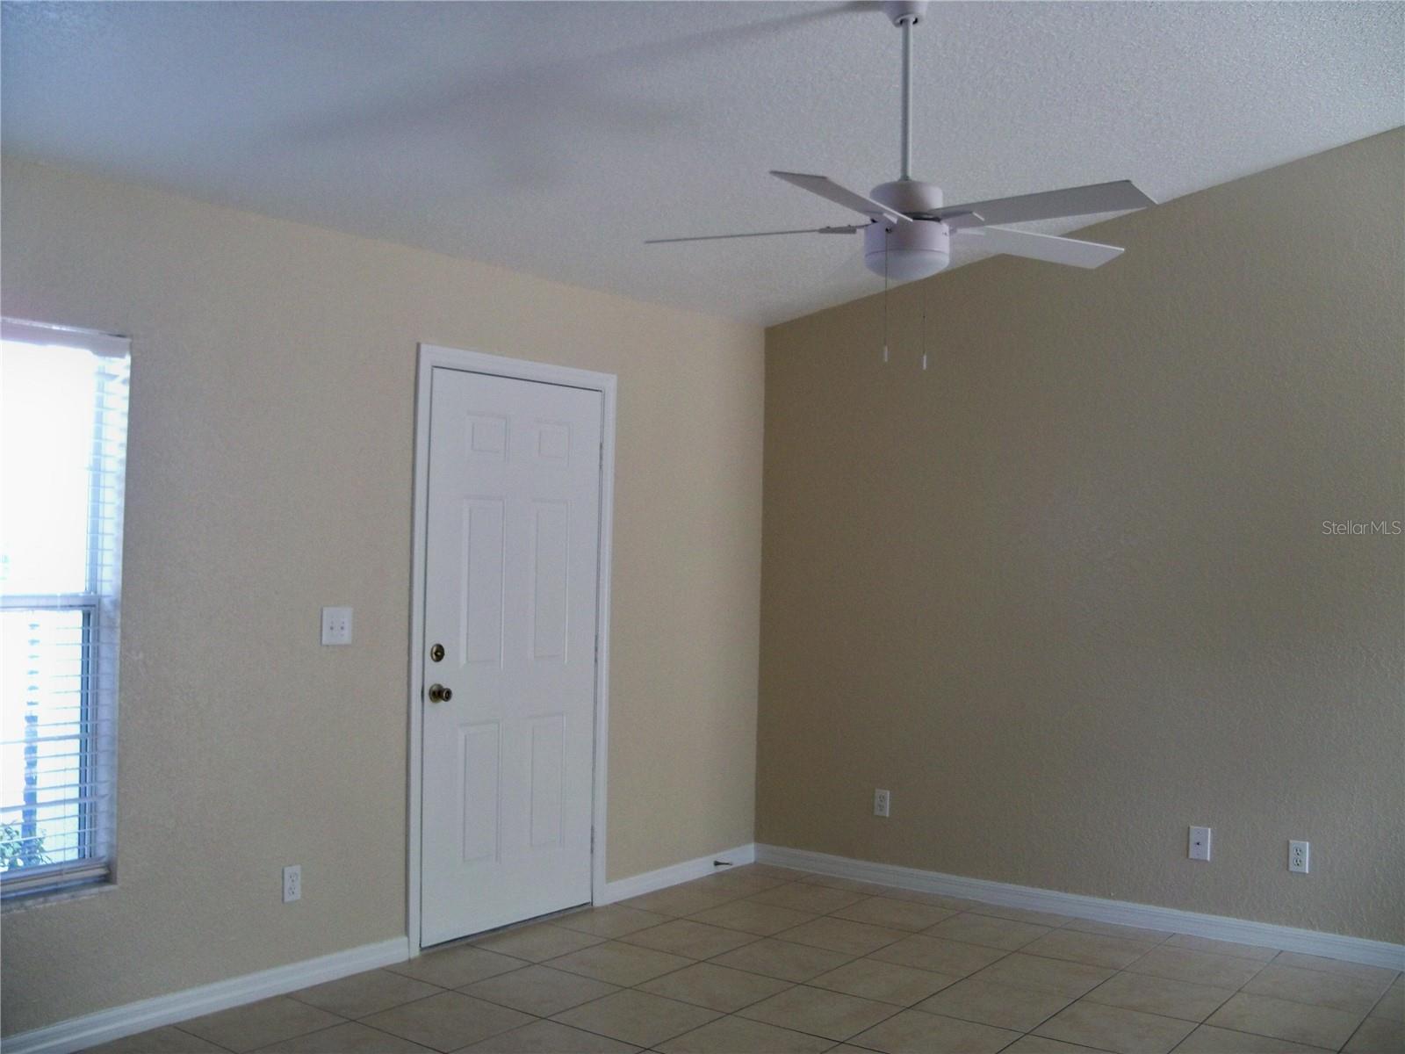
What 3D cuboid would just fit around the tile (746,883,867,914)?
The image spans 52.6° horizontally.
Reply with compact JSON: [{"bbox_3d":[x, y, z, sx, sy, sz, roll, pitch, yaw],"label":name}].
[{"bbox_3d":[0.441,1.544,5.897,0.406,0.012,0.406,1,-1,37],"label":"tile"}]

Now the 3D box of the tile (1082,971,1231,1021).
[{"bbox_3d":[1.486,1.526,4.550,0.400,0.010,0.400,0,-1,37],"label":"tile"}]

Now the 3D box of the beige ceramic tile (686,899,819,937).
[{"bbox_3d":[0.200,1.532,5.556,0.403,0.010,0.403,0,-1,37],"label":"beige ceramic tile"}]

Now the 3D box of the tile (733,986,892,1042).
[{"bbox_3d":[0.367,1.516,4.427,0.406,0.012,0.406,1,-1,37],"label":"tile"}]

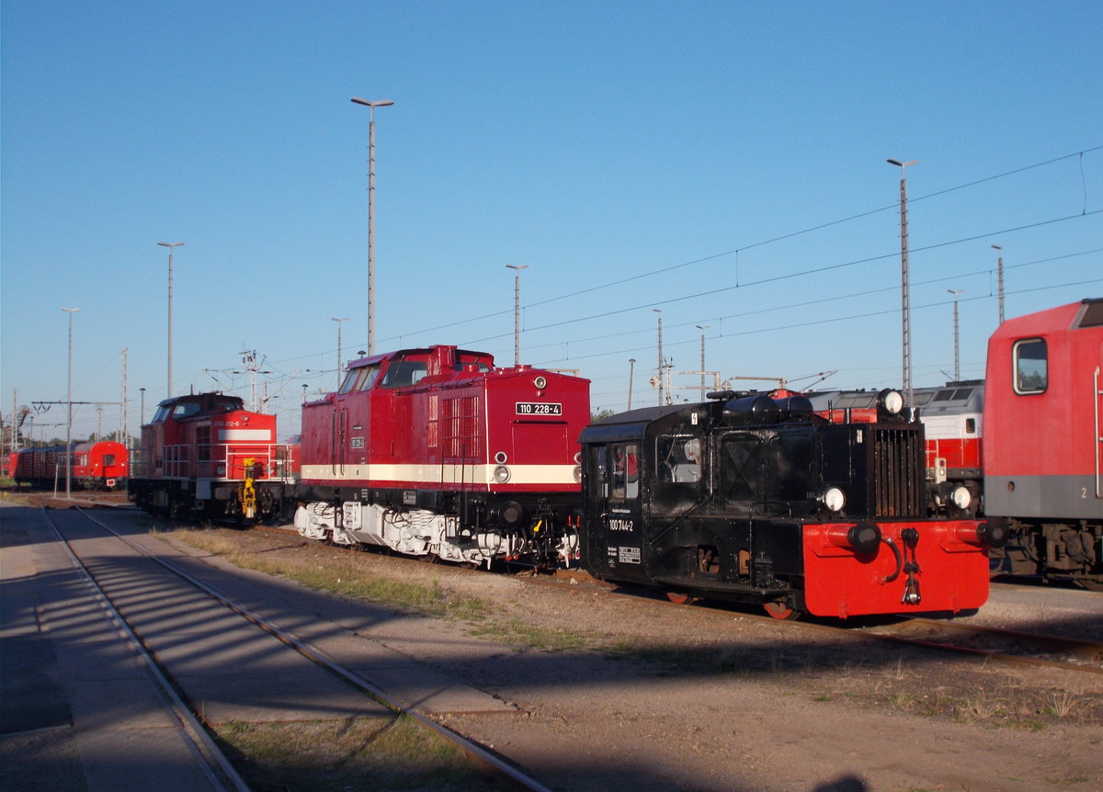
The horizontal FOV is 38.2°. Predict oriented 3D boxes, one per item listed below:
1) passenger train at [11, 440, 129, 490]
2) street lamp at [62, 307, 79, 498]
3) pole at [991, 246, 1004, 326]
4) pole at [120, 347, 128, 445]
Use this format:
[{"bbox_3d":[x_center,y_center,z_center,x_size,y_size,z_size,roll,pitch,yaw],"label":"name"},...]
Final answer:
[{"bbox_3d":[-45.362,6.583,148.281,2.900,4.050,47.000,1,-3,-25],"label":"passenger train"},{"bbox_3d":[-30.428,0.420,100.774,1.100,12.045,0.280,1,-3,-19],"label":"street lamp"},{"bbox_3d":[20.593,-0.934,73.316,0.680,12.045,0.280,1,-3,-19],"label":"pole"},{"bbox_3d":[-41.059,2.059,152.695,0.650,13.400,0.500,1,-3,-25],"label":"pole"}]

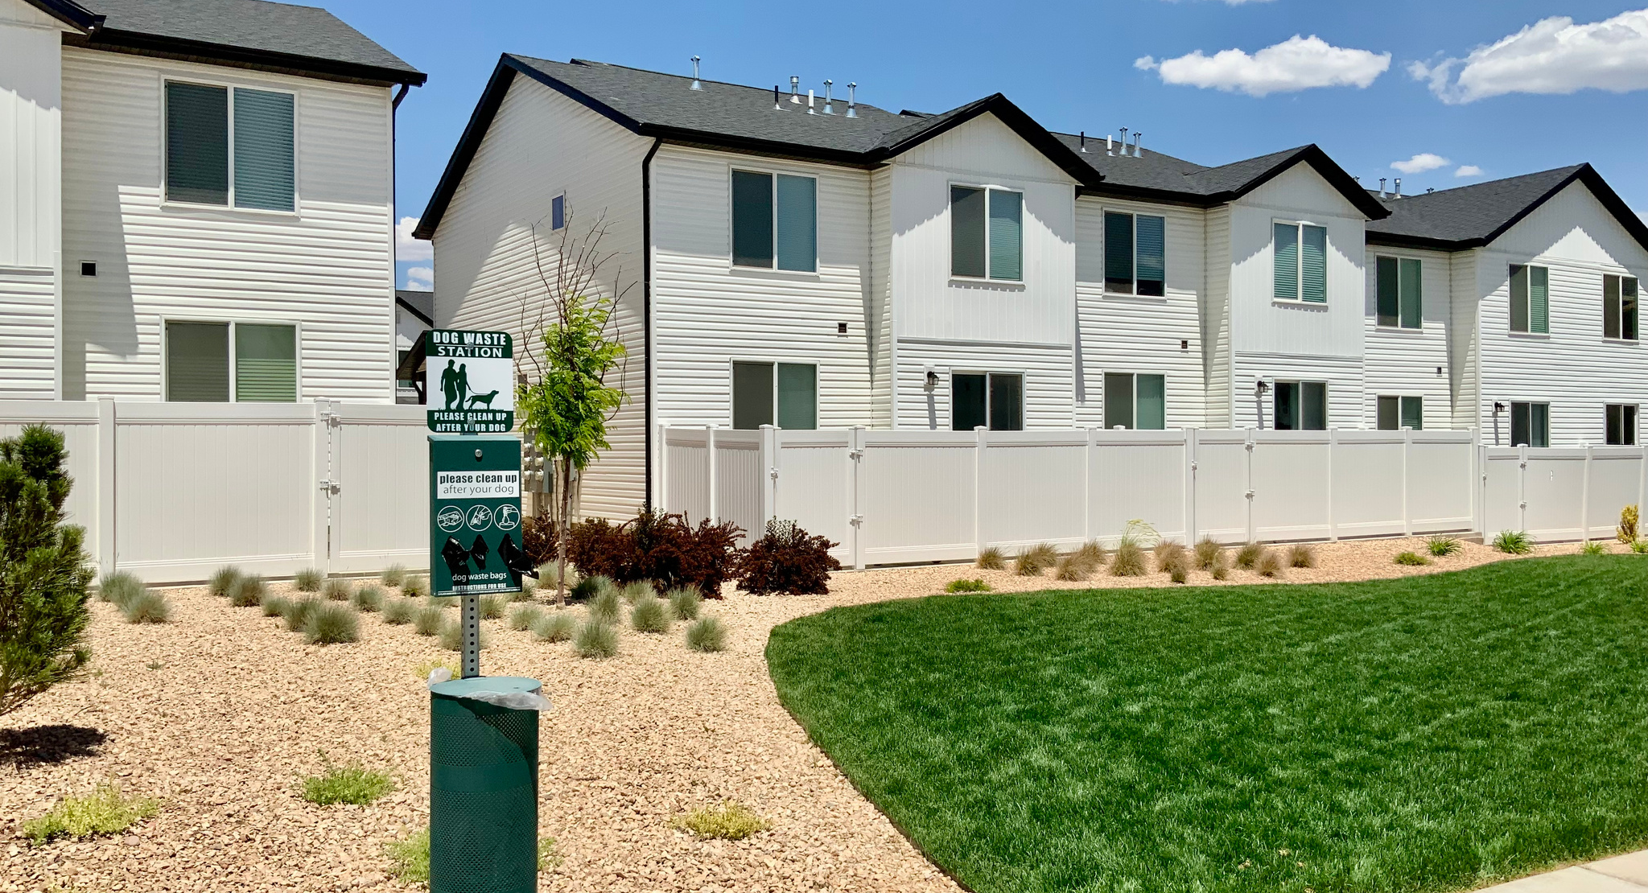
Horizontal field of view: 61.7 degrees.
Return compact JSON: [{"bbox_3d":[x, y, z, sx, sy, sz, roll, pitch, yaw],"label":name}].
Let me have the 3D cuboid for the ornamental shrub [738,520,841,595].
[{"bbox_3d":[-0.398,1.235,15.500,1.130,0.790,1.100,0,0,-1],"label":"ornamental shrub"}]

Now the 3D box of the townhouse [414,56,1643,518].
[{"bbox_3d":[6.487,-2.766,31.366,28.350,8.200,11.900,0,0,-32],"label":"townhouse"}]

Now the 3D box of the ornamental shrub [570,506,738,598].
[{"bbox_3d":[-1.901,1.170,15.500,1.950,0.920,1.150,0,0,-7],"label":"ornamental shrub"}]

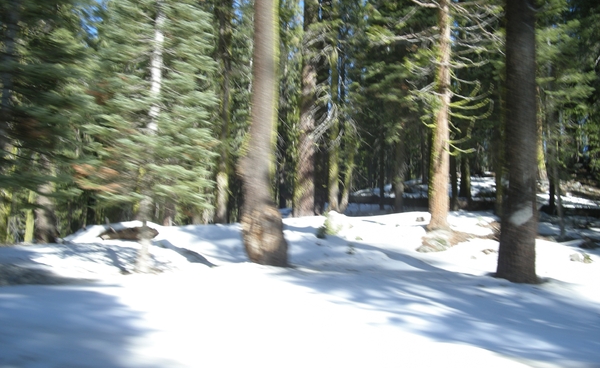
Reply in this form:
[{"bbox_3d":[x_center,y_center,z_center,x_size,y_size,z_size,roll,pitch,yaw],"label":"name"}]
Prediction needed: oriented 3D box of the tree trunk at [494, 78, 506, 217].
[{"bbox_3d":[6.566,-1.195,21.000,0.328,4.584,0.328,1,-1,0],"label":"tree trunk"}]

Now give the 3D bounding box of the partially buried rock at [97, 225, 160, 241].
[{"bbox_3d":[-3.878,1.119,14.500,1.360,0.380,0.650,1,-1,0],"label":"partially buried rock"}]

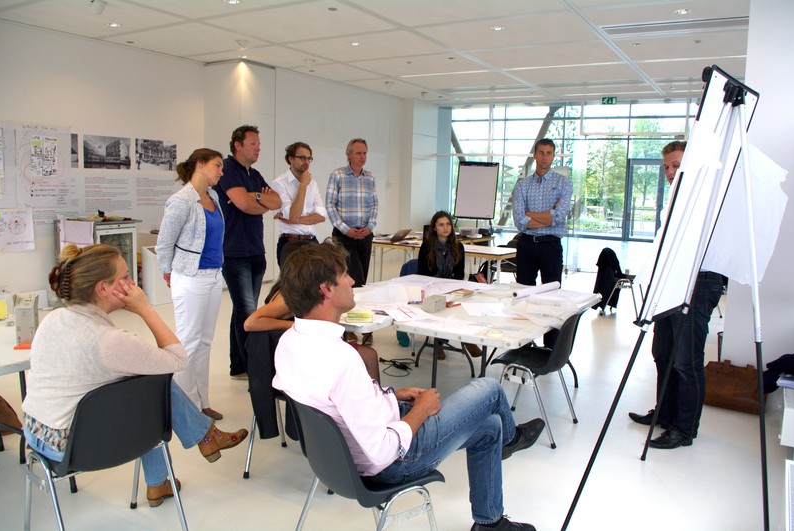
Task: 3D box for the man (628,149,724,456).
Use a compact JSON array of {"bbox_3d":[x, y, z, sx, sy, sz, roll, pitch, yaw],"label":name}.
[{"bbox_3d":[1.697,0.157,3.642,0.530,1.790,0.520,3,8,7],"label":"man"}]

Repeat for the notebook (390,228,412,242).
[{"bbox_3d":[-0.026,-0.395,7.547,0.310,0.180,0.320,9,11,39],"label":"notebook"}]

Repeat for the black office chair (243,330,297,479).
[{"bbox_3d":[-0.456,0.662,3.049,0.500,0.790,0.540,5,9,21],"label":"black office chair"}]

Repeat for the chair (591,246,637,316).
[{"bbox_3d":[2.571,0.181,6.859,0.540,0.790,0.500,6,9,29],"label":"chair"}]

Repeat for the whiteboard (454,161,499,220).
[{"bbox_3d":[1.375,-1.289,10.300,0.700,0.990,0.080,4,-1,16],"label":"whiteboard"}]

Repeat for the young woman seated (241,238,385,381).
[{"bbox_3d":[-0.402,0.450,3.234,0.860,1.200,0.520,0,8,-9],"label":"young woman seated"}]

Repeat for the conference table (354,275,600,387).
[{"bbox_3d":[0.348,0.577,3.944,1.500,0.740,1.750,7,10,33],"label":"conference table"}]

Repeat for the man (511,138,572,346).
[{"bbox_3d":[1.228,-0.112,5.002,0.520,1.840,0.360,5,9,22],"label":"man"}]

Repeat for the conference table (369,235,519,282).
[{"bbox_3d":[0.554,0.131,7.060,1.800,0.735,0.780,7,10,33],"label":"conference table"}]

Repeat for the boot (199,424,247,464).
[{"bbox_3d":[-0.816,0.809,2.770,0.265,0.150,0.095,-25,21,-30],"label":"boot"}]

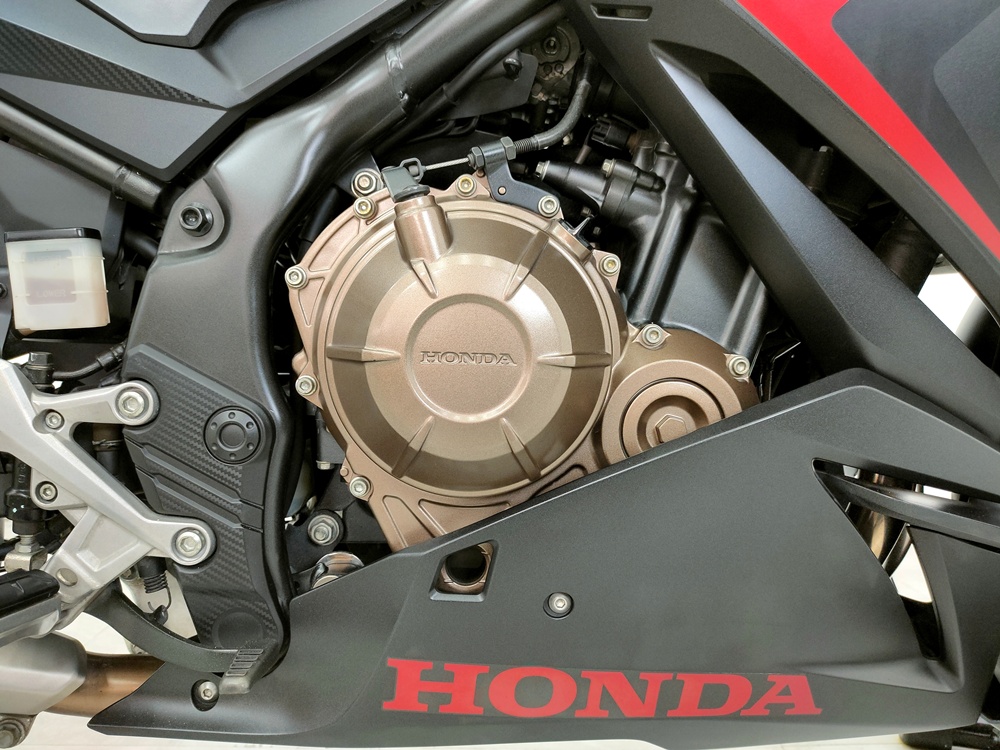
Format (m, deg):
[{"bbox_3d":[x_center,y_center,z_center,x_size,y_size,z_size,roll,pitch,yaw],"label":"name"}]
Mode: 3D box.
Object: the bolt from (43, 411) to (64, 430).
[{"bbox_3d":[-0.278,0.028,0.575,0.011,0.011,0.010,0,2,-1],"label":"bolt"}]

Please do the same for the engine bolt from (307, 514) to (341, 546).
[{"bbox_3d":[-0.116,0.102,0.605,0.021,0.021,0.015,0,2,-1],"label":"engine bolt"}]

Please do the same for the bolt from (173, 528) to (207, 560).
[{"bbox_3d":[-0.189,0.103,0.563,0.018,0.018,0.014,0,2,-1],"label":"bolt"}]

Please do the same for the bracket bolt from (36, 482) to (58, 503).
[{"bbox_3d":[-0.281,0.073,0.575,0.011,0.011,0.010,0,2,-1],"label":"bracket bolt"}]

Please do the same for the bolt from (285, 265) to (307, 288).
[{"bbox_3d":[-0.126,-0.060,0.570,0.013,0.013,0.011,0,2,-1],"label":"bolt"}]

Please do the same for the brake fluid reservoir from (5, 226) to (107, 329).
[{"bbox_3d":[-0.294,-0.063,0.612,0.054,0.063,0.036,-4,4,-2],"label":"brake fluid reservoir"}]

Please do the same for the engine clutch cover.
[{"bbox_3d":[-0.025,-0.007,0.550,0.208,0.230,0.065,0,2,-1],"label":"engine clutch cover"}]

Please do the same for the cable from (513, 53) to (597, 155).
[{"bbox_3d":[0.035,-0.173,0.590,0.052,0.063,0.032,0,2,-1],"label":"cable"}]

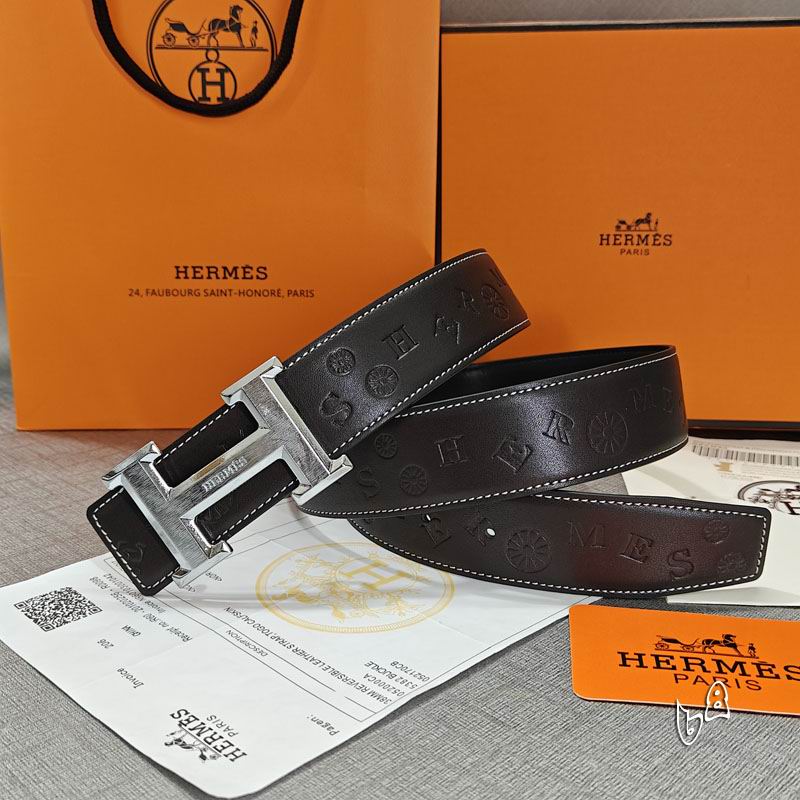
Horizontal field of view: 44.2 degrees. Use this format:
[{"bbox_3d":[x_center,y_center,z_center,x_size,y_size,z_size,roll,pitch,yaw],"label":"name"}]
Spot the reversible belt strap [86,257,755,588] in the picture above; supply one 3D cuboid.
[{"bbox_3d":[0.015,0.003,0.394,0.256,0.111,0.125,0,16,0],"label":"reversible belt strap"}]

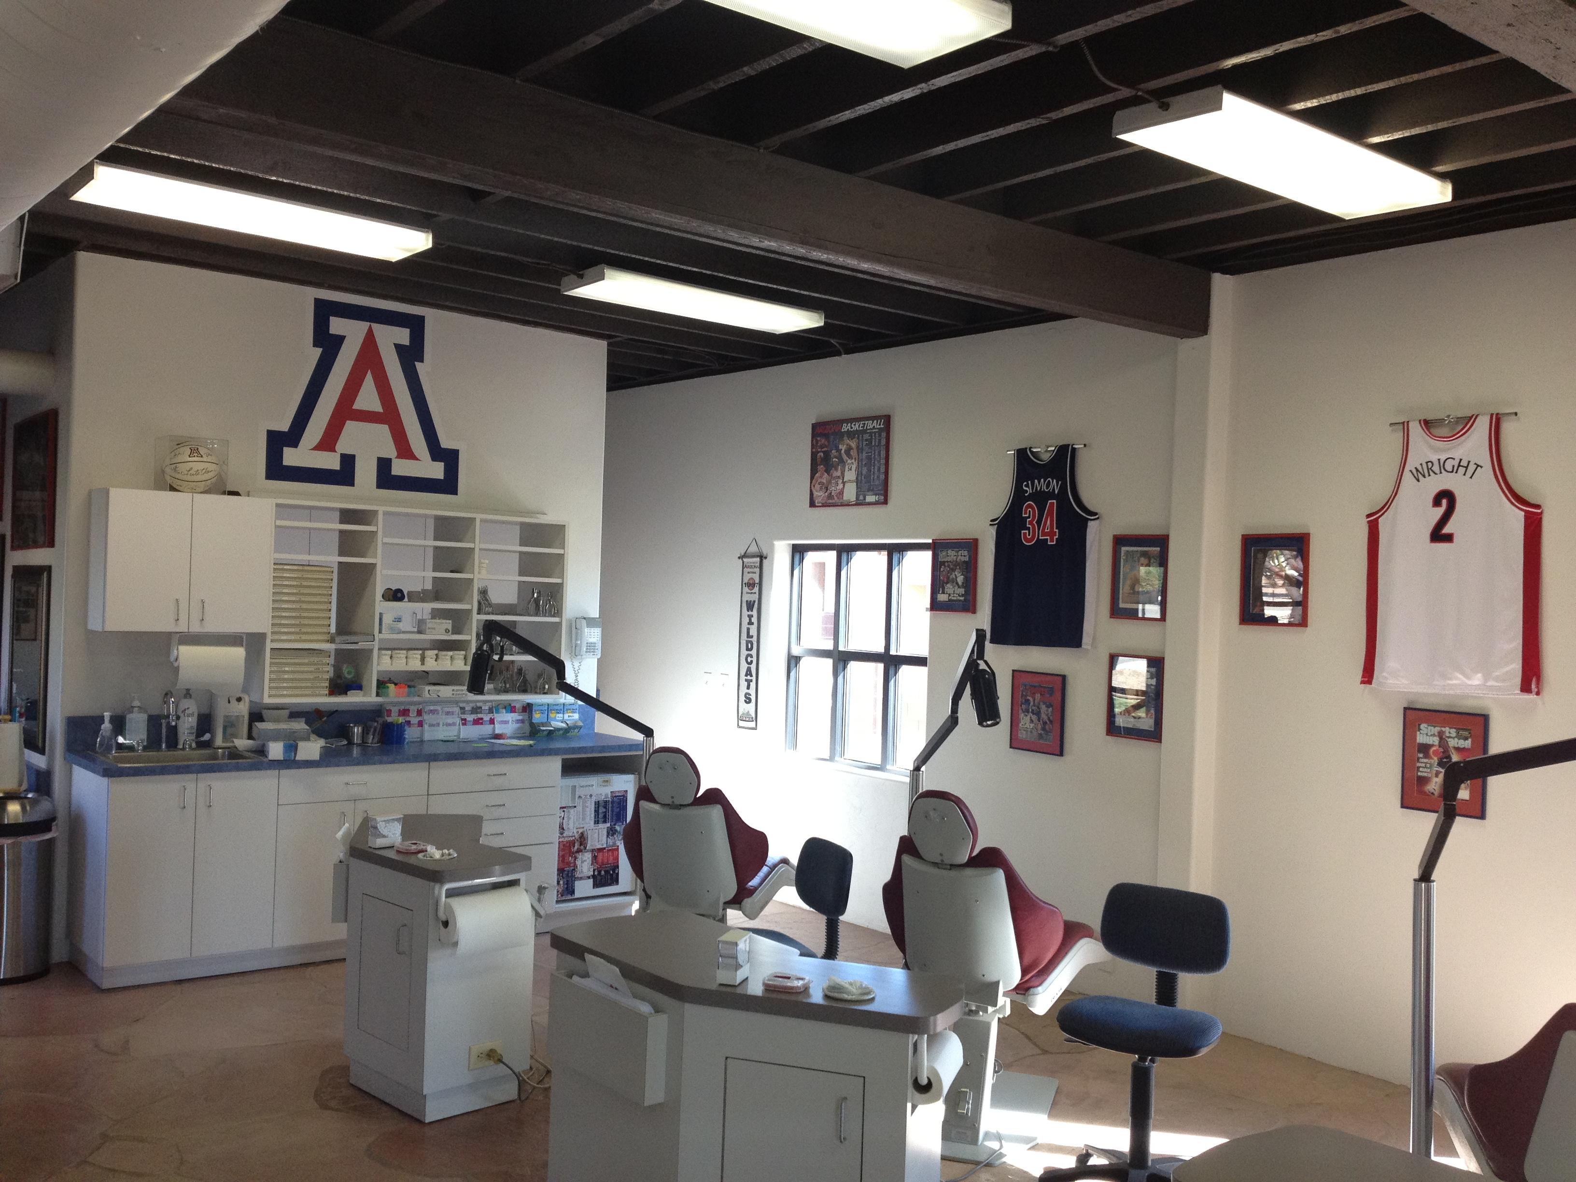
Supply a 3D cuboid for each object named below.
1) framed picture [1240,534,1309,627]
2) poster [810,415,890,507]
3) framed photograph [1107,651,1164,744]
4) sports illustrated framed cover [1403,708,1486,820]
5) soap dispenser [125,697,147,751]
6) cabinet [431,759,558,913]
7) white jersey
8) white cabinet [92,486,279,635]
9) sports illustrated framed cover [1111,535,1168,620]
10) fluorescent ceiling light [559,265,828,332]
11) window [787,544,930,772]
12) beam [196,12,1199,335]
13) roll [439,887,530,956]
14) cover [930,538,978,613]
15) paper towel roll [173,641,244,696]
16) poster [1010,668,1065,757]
[{"bbox_3d":[1.910,-0.041,6.225,0.030,0.359,0.313,2,0,-37],"label":"framed picture"},{"bbox_3d":[0.332,-0.668,8.350,0.030,0.452,0.642,2,0,-37],"label":"poster"},{"bbox_3d":[1.485,0.452,6.763,0.030,0.356,0.299,2,0,-37],"label":"framed photograph"},{"bbox_3d":[2.393,0.624,5.810,0.025,0.372,0.312,2,0,-37],"label":"sports illustrated framed cover"},{"bbox_3d":[-2.817,0.567,6.903,0.092,0.232,0.075,2,0,-41],"label":"soap dispenser"},{"bbox_3d":[-1.635,1.216,8.025,0.737,0.790,0.600,2,0,-40],"label":"cabinet"},{"bbox_3d":[2.413,-0.140,5.802,0.045,0.985,0.680,2,0,-37],"label":"white jersey"},{"bbox_3d":[-2.652,-0.123,6.947,0.701,0.595,0.280,2,0,-41],"label":"white cabinet"},{"bbox_3d":[1.539,-0.058,6.959,0.025,0.372,0.305,2,0,-37],"label":"sports illustrated framed cover"},{"bbox_3d":[-0.373,-1.216,6.697,1.196,0.070,0.347,2,0,-41],"label":"fluorescent ceiling light"},{"bbox_3d":[0.415,0.334,8.512,0.100,1.163,1.250,2,0,-37],"label":"window"},{"bbox_3d":[0.028,-1.210,5.026,4.250,0.248,0.145,2,0,-41],"label":"beam"},{"bbox_3d":[-0.968,1.045,5.095,0.285,0.148,0.148,2,0,-44],"label":"roll"},{"bbox_3d":[0.825,-0.073,7.910,0.022,0.367,0.305,2,0,-37],"label":"cover"},{"bbox_3d":[-2.630,0.349,7.222,0.290,0.205,0.120,2,0,-41],"label":"paper towel roll"},{"bbox_3d":[1.163,0.565,7.418,0.025,0.372,0.312,2,0,-37],"label":"poster"}]

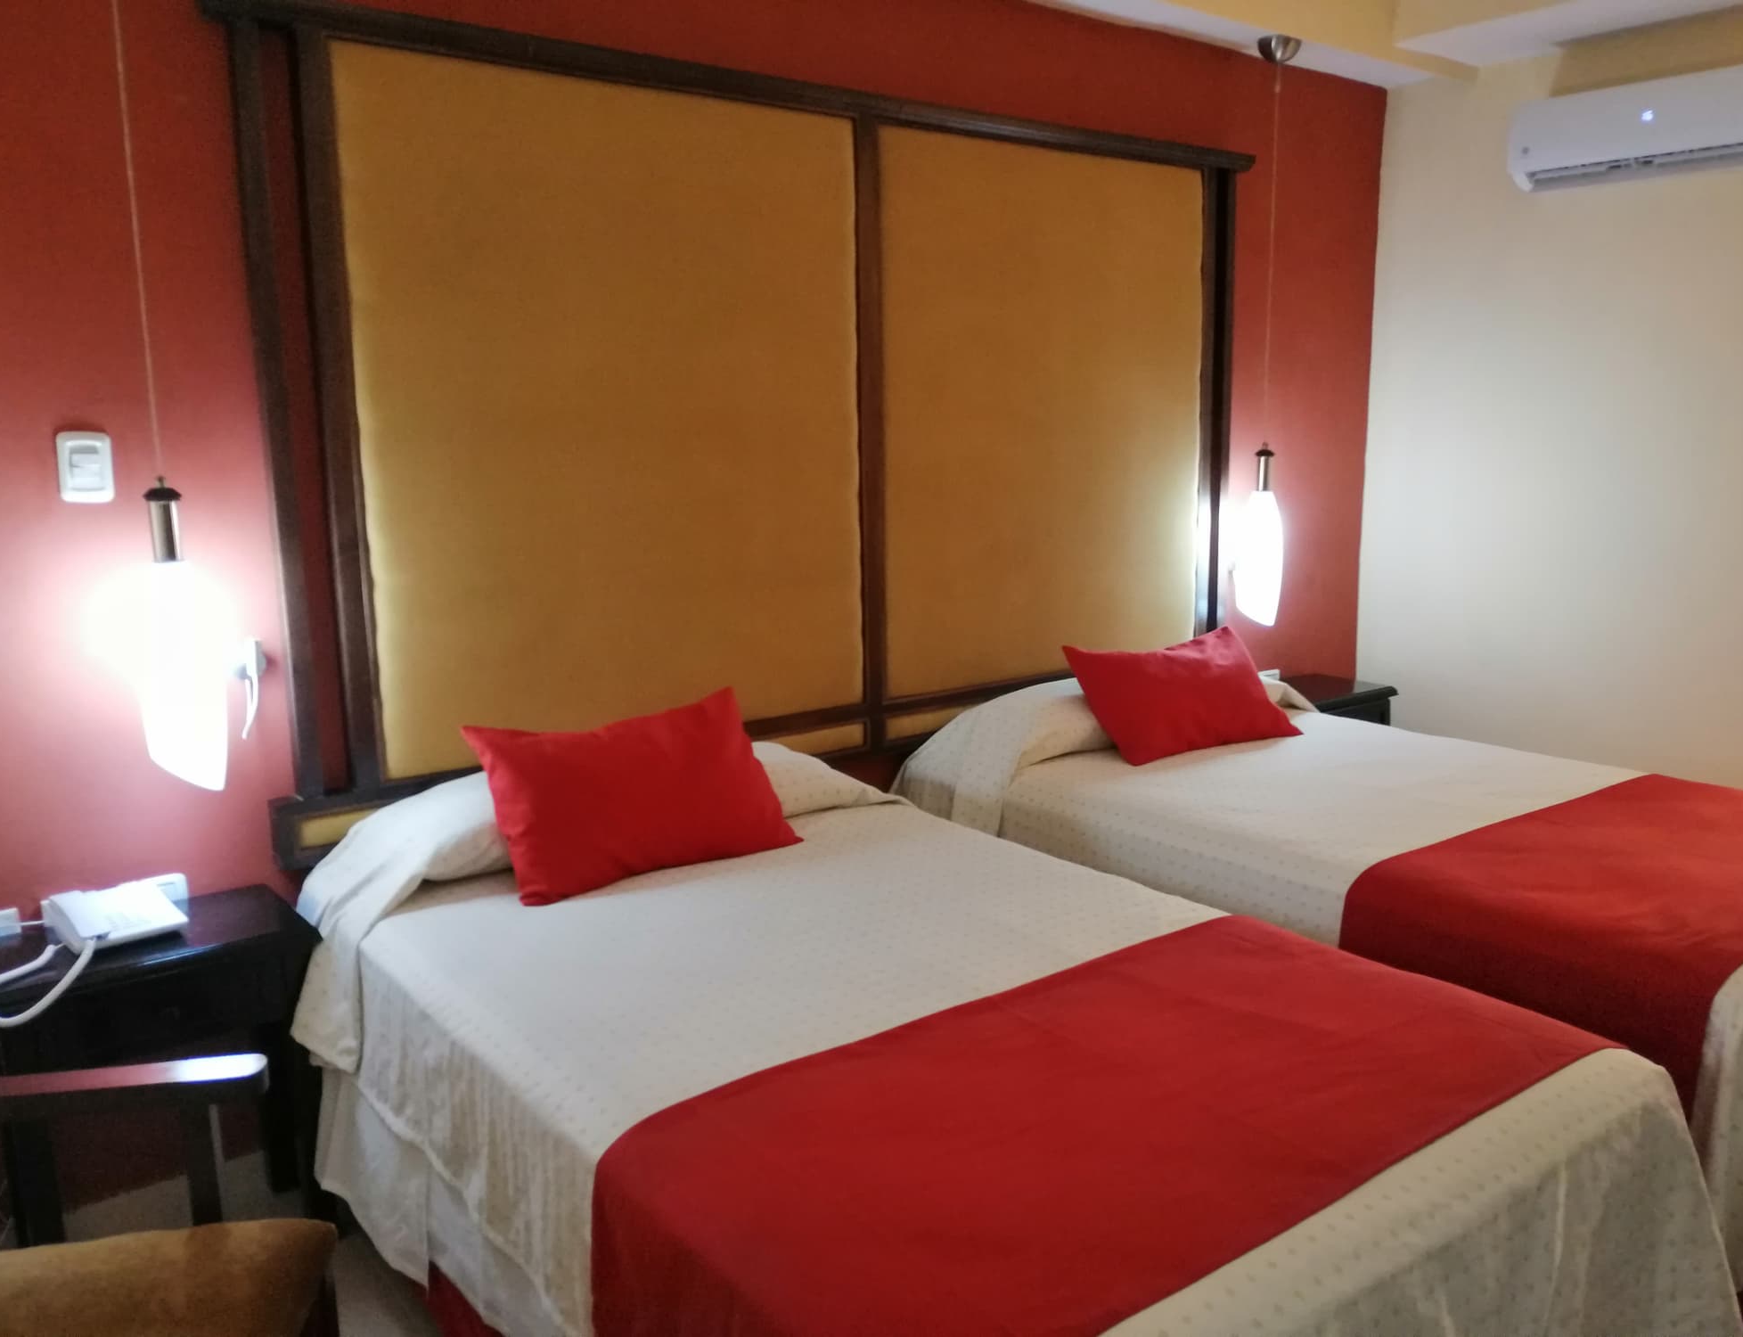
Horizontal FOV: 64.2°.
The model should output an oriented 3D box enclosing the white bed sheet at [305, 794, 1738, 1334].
[{"bbox_3d":[0.059,0.737,2.325,1.420,0.500,2.000,-8,12,-36],"label":"white bed sheet"}]

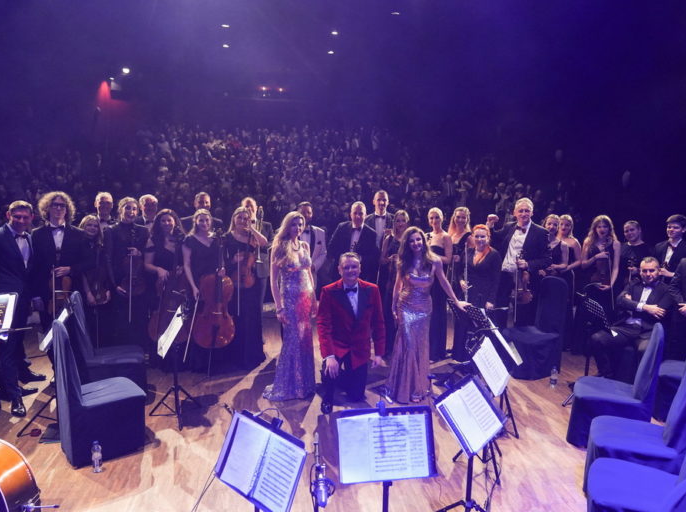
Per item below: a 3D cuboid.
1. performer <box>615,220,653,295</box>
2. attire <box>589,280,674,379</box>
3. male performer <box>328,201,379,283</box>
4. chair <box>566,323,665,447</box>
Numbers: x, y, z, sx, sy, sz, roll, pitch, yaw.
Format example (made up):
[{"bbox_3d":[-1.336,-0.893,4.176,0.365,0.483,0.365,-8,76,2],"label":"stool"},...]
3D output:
[{"bbox_3d":[3.153,0.448,5.599,0.480,1.660,0.340,4,8,25],"label":"performer"},{"bbox_3d":[2.909,0.764,5.113,0.620,1.070,0.700,9,12,41],"label":"attire"},{"bbox_3d":[0.115,0.312,5.689,0.540,1.800,0.340,1,7,0],"label":"male performer"},{"bbox_3d":[1.940,0.904,3.733,0.540,0.920,0.440,2,7,16],"label":"chair"}]

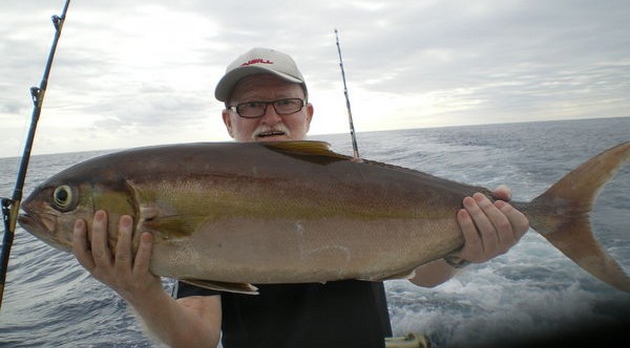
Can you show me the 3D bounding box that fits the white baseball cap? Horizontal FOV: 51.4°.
[{"bbox_3d":[-0.105,-0.198,1.330,0.175,0.140,0.265,-6,-2,9],"label":"white baseball cap"}]

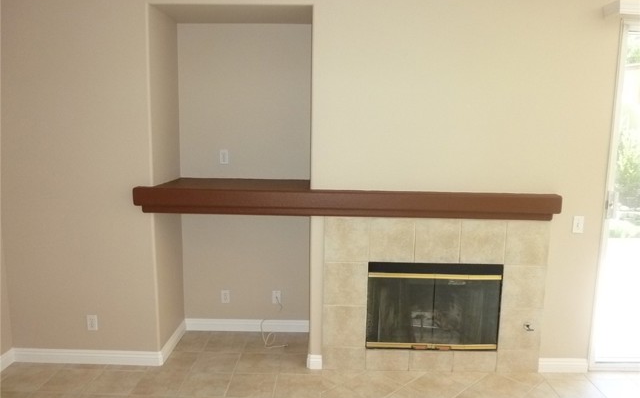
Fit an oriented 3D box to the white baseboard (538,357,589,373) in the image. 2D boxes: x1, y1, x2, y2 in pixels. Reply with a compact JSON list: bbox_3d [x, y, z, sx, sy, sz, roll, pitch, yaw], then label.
[{"bbox_3d":[1.735,1.191,3.281,0.345,0.104,0.018,1,8,1],"label":"white baseboard"}]

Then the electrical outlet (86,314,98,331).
[{"bbox_3d":[-1.618,0.885,3.288,0.072,0.116,0.012,1,8,1],"label":"electrical outlet"}]

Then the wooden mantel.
[{"bbox_3d":[0.184,-0.004,3.359,2.836,0.169,0.671,1,8,1],"label":"wooden mantel"}]

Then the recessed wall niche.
[{"bbox_3d":[-0.589,-0.075,3.450,1.073,2.468,0.599,1,8,1],"label":"recessed wall niche"}]

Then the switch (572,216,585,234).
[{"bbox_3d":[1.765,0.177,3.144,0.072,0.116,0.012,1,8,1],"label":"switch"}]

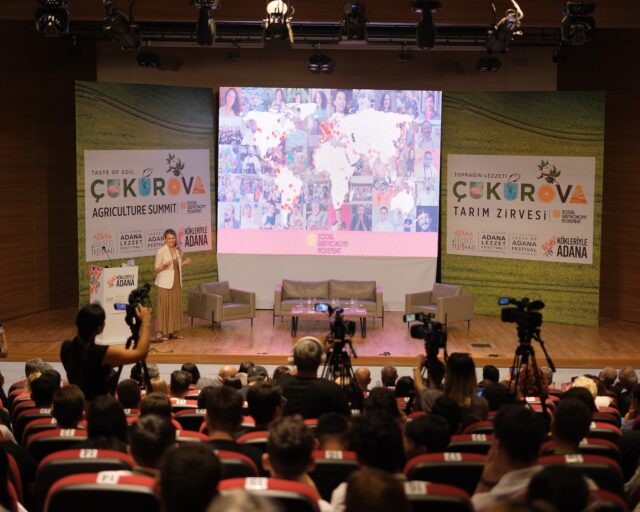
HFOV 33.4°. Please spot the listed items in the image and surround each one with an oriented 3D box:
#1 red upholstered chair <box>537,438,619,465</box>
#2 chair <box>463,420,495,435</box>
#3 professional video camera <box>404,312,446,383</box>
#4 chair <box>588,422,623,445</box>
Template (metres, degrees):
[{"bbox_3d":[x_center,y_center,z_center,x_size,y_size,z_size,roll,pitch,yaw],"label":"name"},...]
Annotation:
[{"bbox_3d":[1.472,1.478,6.409,0.550,0.950,0.640,1,6,-2],"label":"red upholstered chair"},{"bbox_3d":[1.114,1.484,6.920,0.540,0.950,0.620,1,5,0],"label":"chair"},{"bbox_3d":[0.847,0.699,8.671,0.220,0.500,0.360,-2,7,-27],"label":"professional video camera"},{"bbox_3d":[1.657,1.495,6.920,0.540,0.950,0.620,1,5,0],"label":"chair"}]

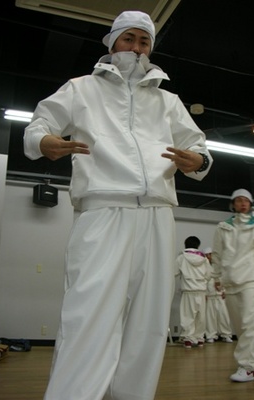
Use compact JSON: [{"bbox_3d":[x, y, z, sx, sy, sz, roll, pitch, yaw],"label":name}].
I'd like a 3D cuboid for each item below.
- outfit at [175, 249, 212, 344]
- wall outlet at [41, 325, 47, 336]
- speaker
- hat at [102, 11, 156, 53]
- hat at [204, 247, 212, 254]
[{"bbox_3d":[1.061,1.551,6.500,0.600,1.500,0.380,-1,-15,8],"label":"outfit"},{"bbox_3d":[-1.228,1.946,6.020,0.072,0.120,0.012,5,-15,-17],"label":"wall outlet"},{"bbox_3d":[-1.258,-0.070,6.250,0.170,0.250,0.345,-15,-21,43],"label":"speaker"},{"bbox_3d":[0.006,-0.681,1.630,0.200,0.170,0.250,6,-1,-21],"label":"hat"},{"bbox_3d":[1.514,0.945,7.420,0.190,0.150,0.230,-3,-15,15],"label":"hat"}]

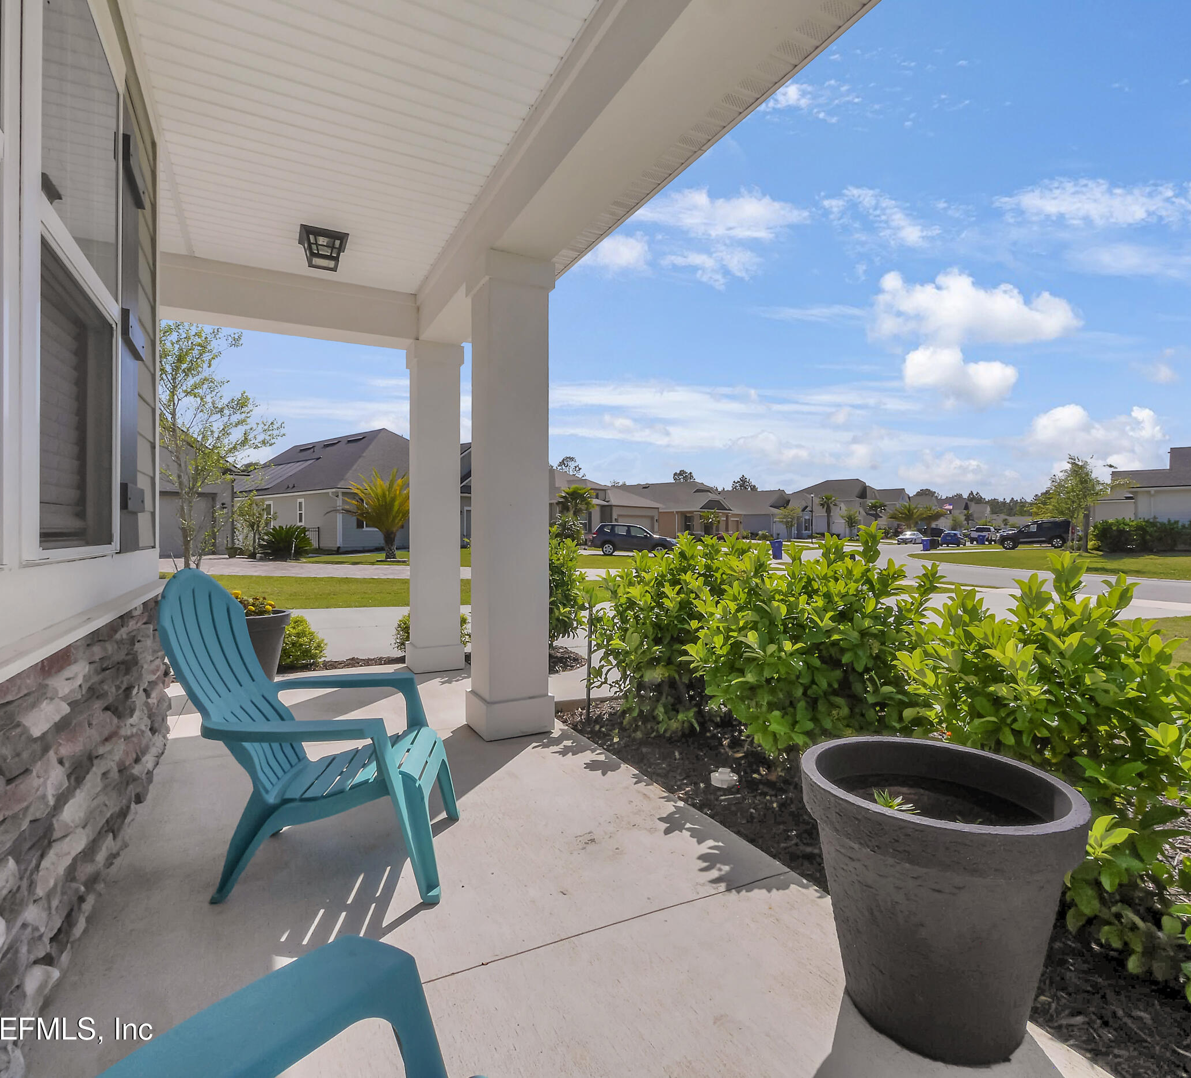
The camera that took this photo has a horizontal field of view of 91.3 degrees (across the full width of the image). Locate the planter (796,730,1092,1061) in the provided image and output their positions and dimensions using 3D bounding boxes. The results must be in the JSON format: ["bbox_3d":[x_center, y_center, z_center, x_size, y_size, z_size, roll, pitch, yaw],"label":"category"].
[{"bbox_3d":[0.760,0.783,1.320,0.540,0.505,0.540,0,1,-30],"label":"planter"}]

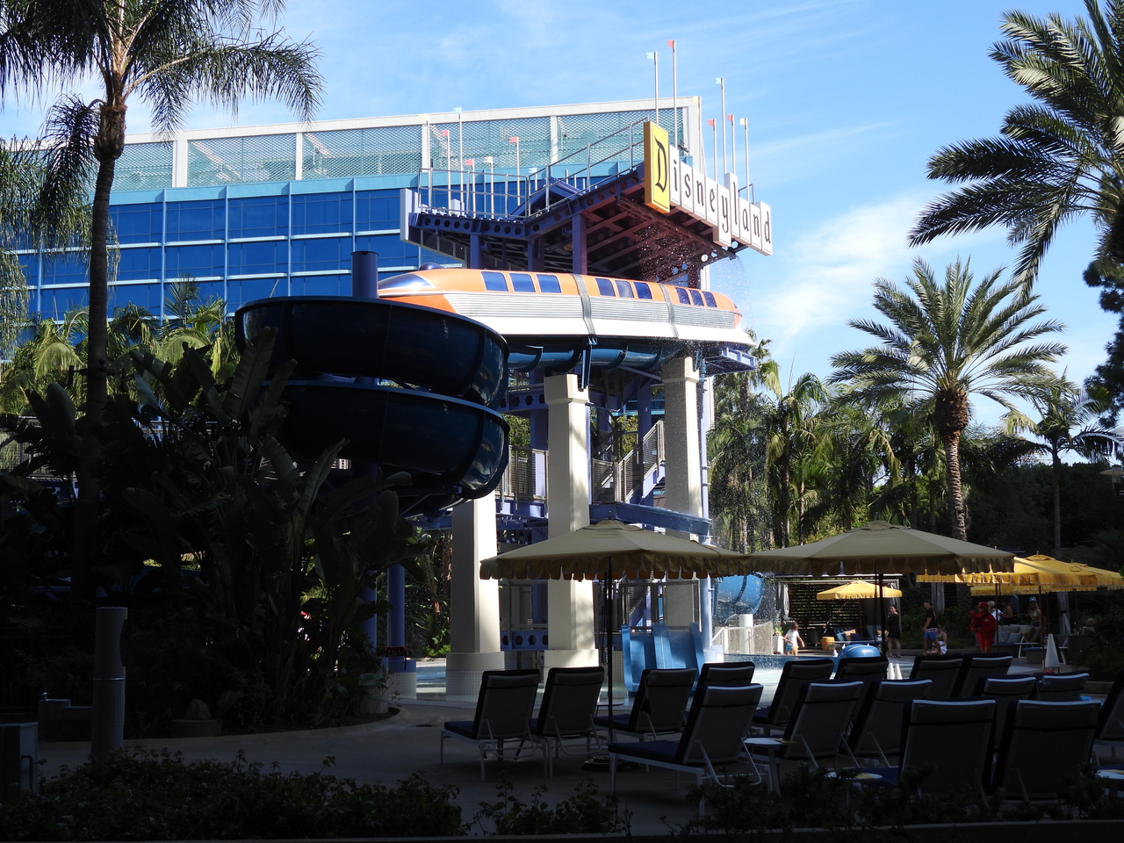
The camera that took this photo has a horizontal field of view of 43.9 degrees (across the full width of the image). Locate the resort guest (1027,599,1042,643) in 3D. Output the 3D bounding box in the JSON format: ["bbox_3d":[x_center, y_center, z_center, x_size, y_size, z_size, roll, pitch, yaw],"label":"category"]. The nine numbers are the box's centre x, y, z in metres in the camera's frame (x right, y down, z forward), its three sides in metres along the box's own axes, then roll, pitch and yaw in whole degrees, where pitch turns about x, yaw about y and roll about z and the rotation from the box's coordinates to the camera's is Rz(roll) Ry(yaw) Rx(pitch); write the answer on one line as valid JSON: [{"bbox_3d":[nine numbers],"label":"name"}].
[{"bbox_3d":[14.027,6.160,41.348,0.490,1.775,0.347,-5,-9,28],"label":"resort guest"}]

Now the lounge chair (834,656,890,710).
[{"bbox_3d":[3.145,3.375,16.561,0.690,1.070,1.680,3,-8,-25],"label":"lounge chair"}]

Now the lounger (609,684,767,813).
[{"bbox_3d":[1.144,2.892,12.626,0.690,1.070,1.680,3,-8,-25],"label":"lounger"}]

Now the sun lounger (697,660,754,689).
[{"bbox_3d":[1.566,3.332,16.057,0.690,1.070,1.680,2,-8,-22],"label":"sun lounger"}]

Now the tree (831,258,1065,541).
[{"bbox_3d":[13.796,1.066,48.720,7.956,13.837,7.548,-1,-8,0],"label":"tree"}]

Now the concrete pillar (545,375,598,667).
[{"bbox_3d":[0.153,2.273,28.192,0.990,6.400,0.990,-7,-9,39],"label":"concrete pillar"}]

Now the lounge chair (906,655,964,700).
[{"bbox_3d":[4.069,3.311,16.550,0.683,1.051,1.612,2,-8,-22],"label":"lounge chair"}]

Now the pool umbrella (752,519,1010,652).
[{"bbox_3d":[3.763,2.493,16.356,3.050,2.750,2.950,-3,-8,14],"label":"pool umbrella"}]

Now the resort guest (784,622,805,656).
[{"bbox_3d":[7.227,6.834,43.326,0.459,1.204,0.357,-1,-8,6],"label":"resort guest"}]

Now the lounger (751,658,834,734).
[{"bbox_3d":[2.503,3.370,16.452,0.690,1.070,1.680,3,-8,-25],"label":"lounger"}]

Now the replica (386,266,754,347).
[{"bbox_3d":[0.630,-2.399,30.311,1.550,1.340,12.130,-7,-3,40],"label":"replica"}]

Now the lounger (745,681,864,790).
[{"bbox_3d":[1.980,2.773,12.364,0.683,1.051,1.612,3,-9,-26],"label":"lounger"}]

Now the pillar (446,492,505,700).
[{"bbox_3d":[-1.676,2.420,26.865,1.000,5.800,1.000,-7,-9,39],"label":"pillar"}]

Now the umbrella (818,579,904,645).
[{"bbox_3d":[10.044,6.618,46.952,2.856,2.443,2.754,-3,-8,20],"label":"umbrella"}]

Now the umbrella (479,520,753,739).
[{"bbox_3d":[0.556,2.329,14.684,2.907,2.578,2.774,-2,-8,13],"label":"umbrella"}]

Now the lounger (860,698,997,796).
[{"bbox_3d":[2.508,2.412,9.716,0.683,1.051,1.612,0,-8,-3],"label":"lounger"}]

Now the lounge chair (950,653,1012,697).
[{"bbox_3d":[4.763,3.358,16.954,0.683,1.051,1.612,2,-8,-22],"label":"lounge chair"}]

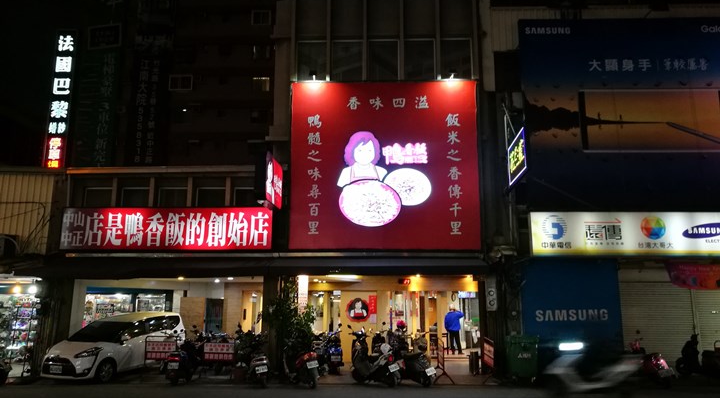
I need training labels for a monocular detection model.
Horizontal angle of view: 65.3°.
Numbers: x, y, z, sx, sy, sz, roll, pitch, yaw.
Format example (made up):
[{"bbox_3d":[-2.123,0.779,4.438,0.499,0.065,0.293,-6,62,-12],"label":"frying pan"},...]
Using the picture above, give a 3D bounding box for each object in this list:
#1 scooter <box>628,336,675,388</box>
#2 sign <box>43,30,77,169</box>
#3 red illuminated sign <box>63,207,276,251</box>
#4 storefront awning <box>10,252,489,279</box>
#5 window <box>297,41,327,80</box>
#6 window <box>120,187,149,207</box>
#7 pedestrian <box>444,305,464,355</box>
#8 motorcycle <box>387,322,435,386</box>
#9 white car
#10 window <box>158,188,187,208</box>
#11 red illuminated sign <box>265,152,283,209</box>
[{"bbox_3d":[6.807,3.829,13.310,0.670,1.140,1.740,1,-11,-2],"label":"scooter"},{"bbox_3d":[-14.634,-4.969,27.555,1.120,7.158,0.300,0,-11,1],"label":"sign"},{"bbox_3d":[-4.726,0.736,13.795,5.191,1.040,0.250,0,-11,1],"label":"red illuminated sign"},{"bbox_3d":[-2.470,1.574,13.035,10.584,0.519,1.050,0,-11,1],"label":"storefront awning"},{"bbox_3d":[-1.368,-3.891,15.911,0.895,1.297,0.100,0,-11,1],"label":"window"},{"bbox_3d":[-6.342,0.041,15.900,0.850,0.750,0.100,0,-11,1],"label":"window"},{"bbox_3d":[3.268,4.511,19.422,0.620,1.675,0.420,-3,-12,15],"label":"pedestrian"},{"bbox_3d":[1.237,3.916,13.938,0.680,1.300,1.770,8,-14,-34],"label":"motorcycle"},{"bbox_3d":[-6.568,4.035,15.506,1.700,1.680,4.235,-4,-12,19],"label":"white car"},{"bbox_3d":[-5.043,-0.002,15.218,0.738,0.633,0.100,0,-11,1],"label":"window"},{"bbox_3d":[-2.194,-0.408,13.983,0.180,1.191,1.458,-1,-11,6],"label":"red illuminated sign"}]

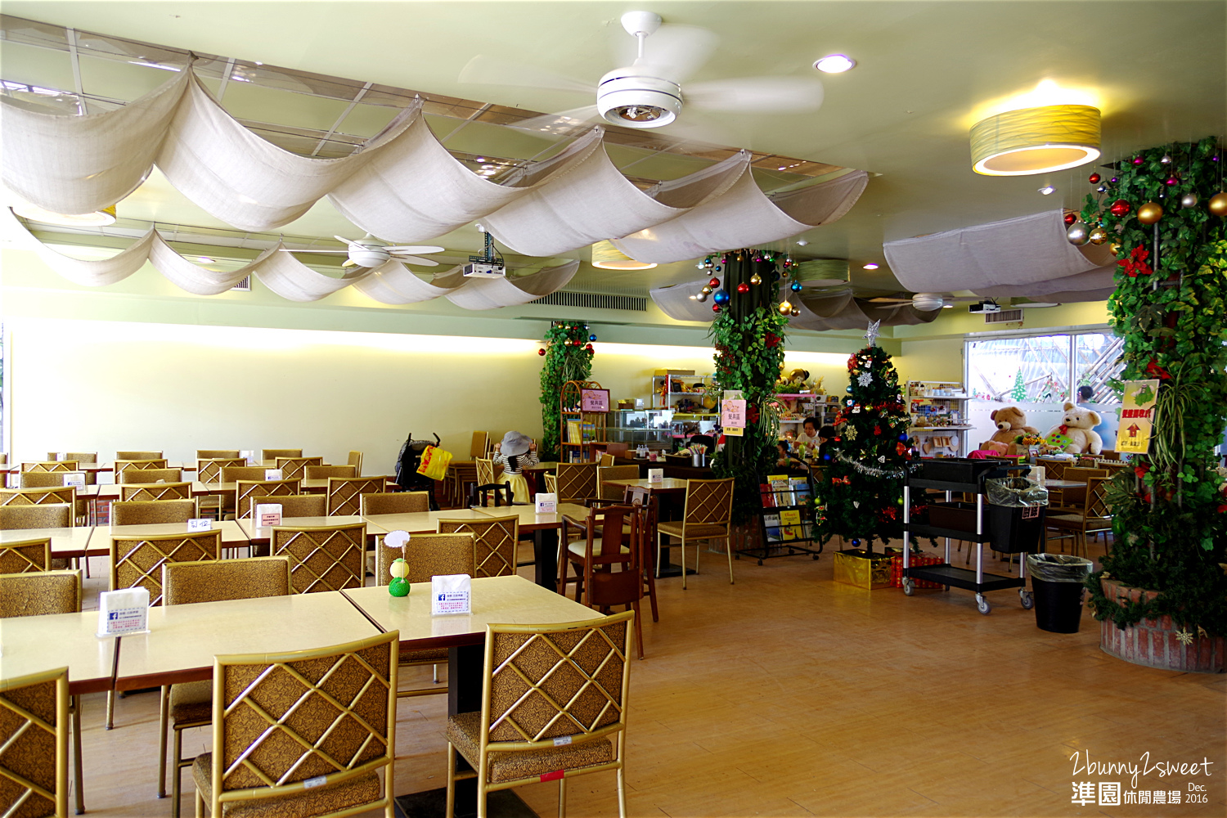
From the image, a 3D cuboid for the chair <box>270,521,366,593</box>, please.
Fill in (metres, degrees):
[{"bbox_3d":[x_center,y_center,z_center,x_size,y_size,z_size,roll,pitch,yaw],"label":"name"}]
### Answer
[{"bbox_3d":[-1.470,0.963,4.035,0.460,0.843,0.500,1,1,-24],"label":"chair"}]

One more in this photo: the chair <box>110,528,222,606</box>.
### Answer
[{"bbox_3d":[-2.172,1.002,3.987,0.460,0.869,0.510,0,1,-28],"label":"chair"}]

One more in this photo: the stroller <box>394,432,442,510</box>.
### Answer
[{"bbox_3d":[-2.480,0.823,10.400,0.500,1.080,0.750,0,0,-40],"label":"stroller"}]

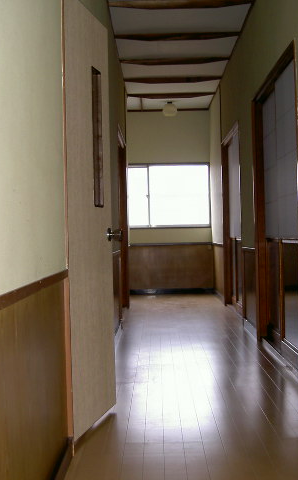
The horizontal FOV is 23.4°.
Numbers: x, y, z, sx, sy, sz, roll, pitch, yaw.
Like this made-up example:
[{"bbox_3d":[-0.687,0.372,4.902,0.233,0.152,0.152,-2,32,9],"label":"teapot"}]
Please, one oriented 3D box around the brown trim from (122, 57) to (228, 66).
[{"bbox_3d":[0.261,-1.813,7.292,1.110,0.050,0.050,-1,0,0],"label":"brown trim"}]

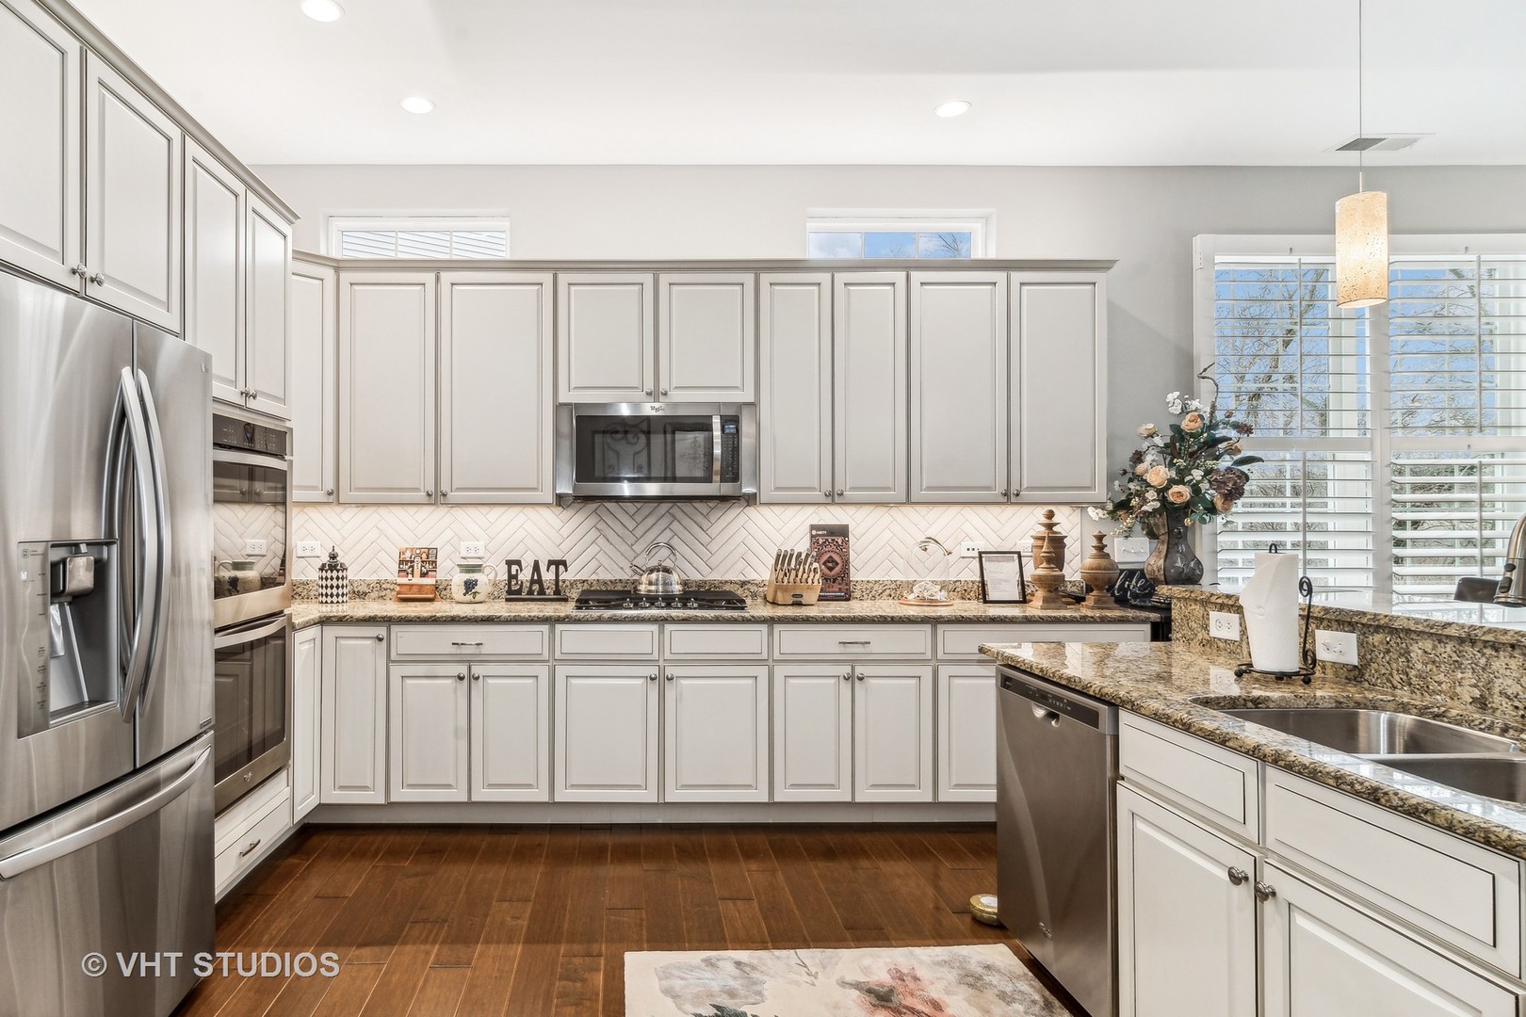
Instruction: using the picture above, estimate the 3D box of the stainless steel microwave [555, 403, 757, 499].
[{"bbox_3d":[-0.495,-0.255,3.600,0.880,0.435,0.400,0,-1,0],"label":"stainless steel microwave"}]

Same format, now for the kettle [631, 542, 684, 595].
[{"bbox_3d":[-0.488,0.272,3.500,0.245,0.250,0.210,0,-1,-3],"label":"kettle"}]

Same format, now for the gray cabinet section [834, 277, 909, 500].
[{"bbox_3d":[0.485,-0.547,3.615,0.334,1.041,0.330,0,0,0],"label":"gray cabinet section"}]

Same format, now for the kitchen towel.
[{"bbox_3d":[1.253,0.255,1.885,0.140,0.285,0.130,0,-1,18],"label":"kitchen towel"}]

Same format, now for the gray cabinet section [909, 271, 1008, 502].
[{"bbox_3d":[0.884,-0.550,3.615,0.448,1.042,0.330,0,0,0],"label":"gray cabinet section"}]

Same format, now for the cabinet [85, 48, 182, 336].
[{"bbox_3d":[-1.900,-0.800,1.970,0.500,0.590,0.395,0,-1,-10],"label":"cabinet"}]

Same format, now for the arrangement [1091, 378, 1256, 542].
[{"bbox_3d":[1.352,-0.170,2.510,0.530,0.520,0.430,0,-1,6],"label":"arrangement"}]

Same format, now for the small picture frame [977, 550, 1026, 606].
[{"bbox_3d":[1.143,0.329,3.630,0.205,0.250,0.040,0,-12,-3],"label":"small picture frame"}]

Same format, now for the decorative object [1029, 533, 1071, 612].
[{"bbox_3d":[1.288,0.280,3.430,0.160,0.345,0.160,0,0,0],"label":"decorative object"}]

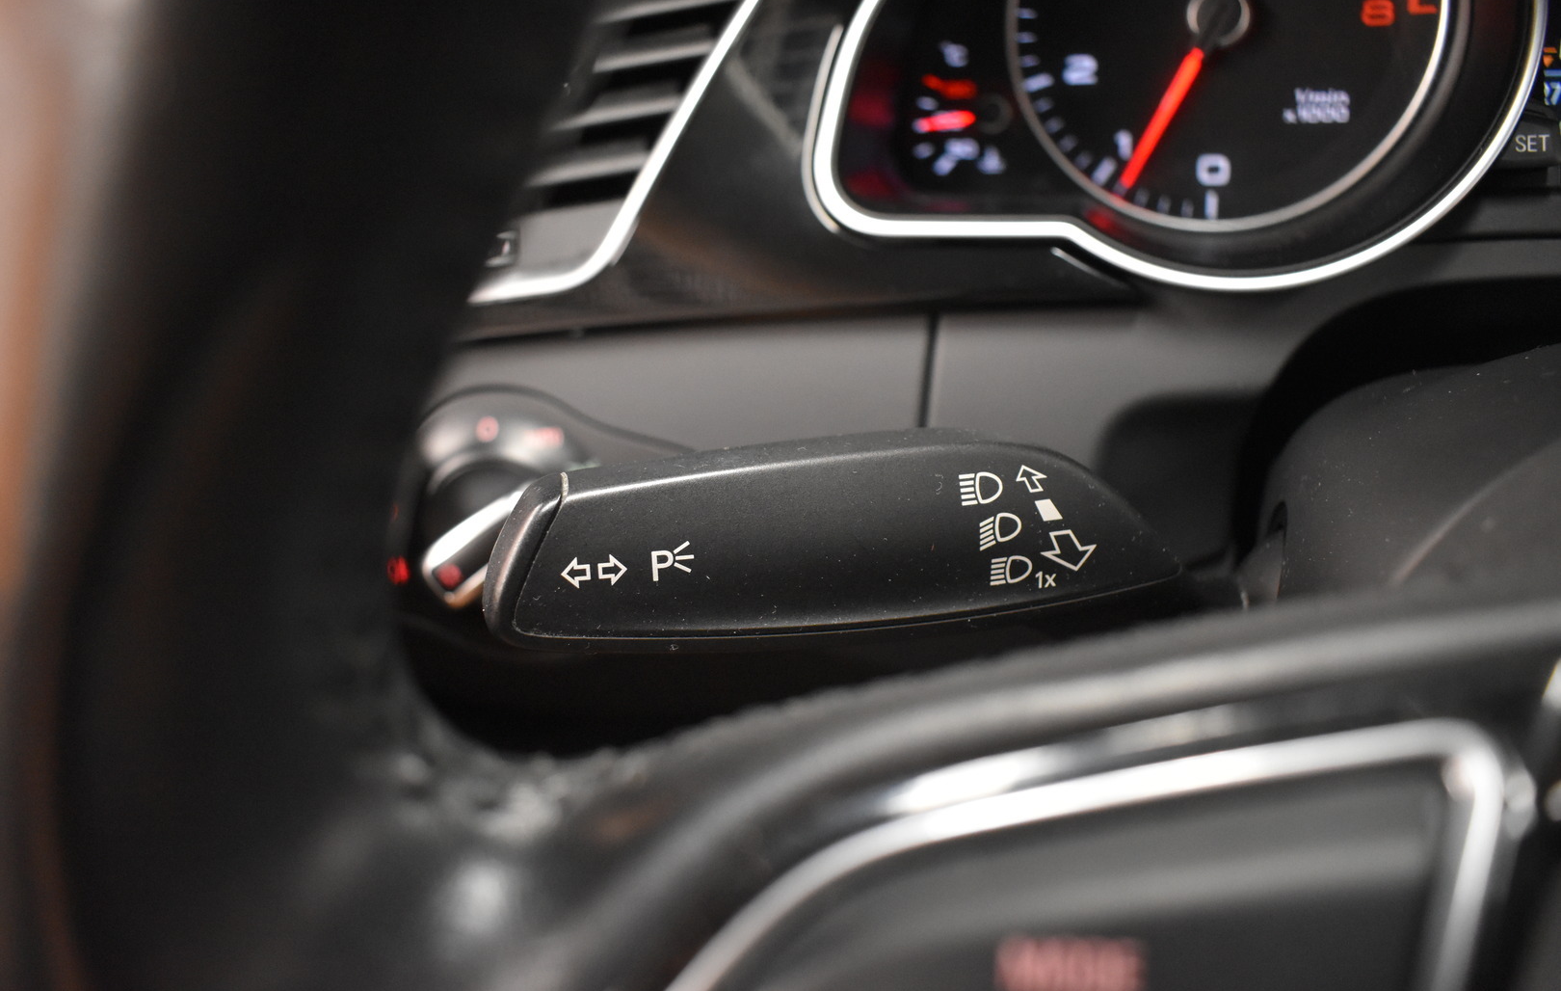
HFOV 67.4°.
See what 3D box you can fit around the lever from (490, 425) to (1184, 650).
[{"bbox_3d":[0.008,0.007,0.195,0.115,0.032,0.024,-4,-3,0],"label":"lever"}]

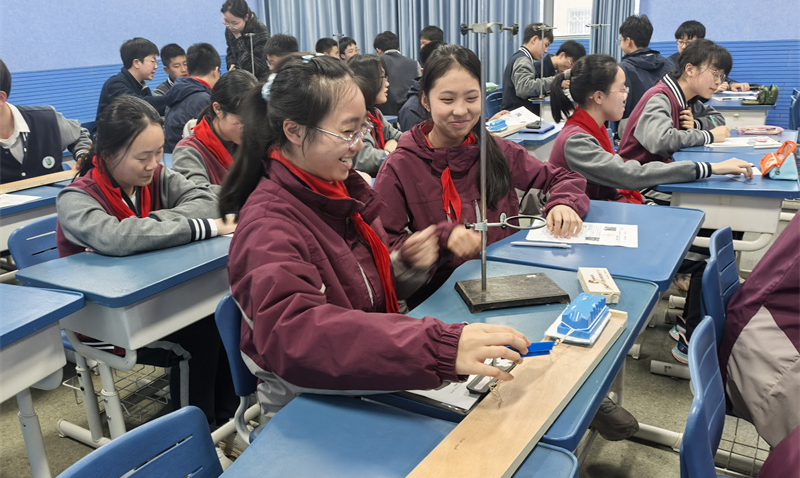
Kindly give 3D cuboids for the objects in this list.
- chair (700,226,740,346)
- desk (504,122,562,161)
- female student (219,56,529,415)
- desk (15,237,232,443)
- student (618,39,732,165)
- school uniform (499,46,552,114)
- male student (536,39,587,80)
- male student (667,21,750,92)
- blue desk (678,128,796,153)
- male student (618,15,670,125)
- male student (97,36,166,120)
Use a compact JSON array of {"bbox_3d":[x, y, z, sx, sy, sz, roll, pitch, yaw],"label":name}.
[{"bbox_3d":[1.055,0.339,1.690,0.440,0.748,0.400,9,21,31],"label":"chair"},{"bbox_3d":[0.668,-0.247,3.556,0.450,0.750,0.645,7,20,25],"label":"desk"},{"bbox_3d":[-0.053,0.278,1.259,0.650,1.250,0.500,7,20,25],"label":"female student"},{"bbox_3d":[-0.609,0.379,1.823,0.450,0.750,0.645,9,21,31],"label":"desk"},{"bbox_3d":[1.196,-0.256,2.753,0.600,1.172,0.500,9,21,31],"label":"student"},{"bbox_3d":[0.993,-1.109,4.737,0.400,0.600,0.440,7,20,25],"label":"school uniform"},{"bbox_3d":[1.024,-0.828,4.523,0.650,1.150,0.480,9,21,31],"label":"male student"},{"bbox_3d":[1.892,-0.806,4.210,0.650,1.235,0.500,13,24,40],"label":"male student"},{"bbox_3d":[1.568,-0.072,2.838,0.413,0.752,0.609,9,21,32],"label":"blue desk"},{"bbox_3d":[1.390,-0.694,3.856,0.480,1.280,0.550,-15,22,-34],"label":"male student"},{"bbox_3d":[-1.401,-0.547,3.750,0.680,1.270,0.500,1,18,8],"label":"male student"}]

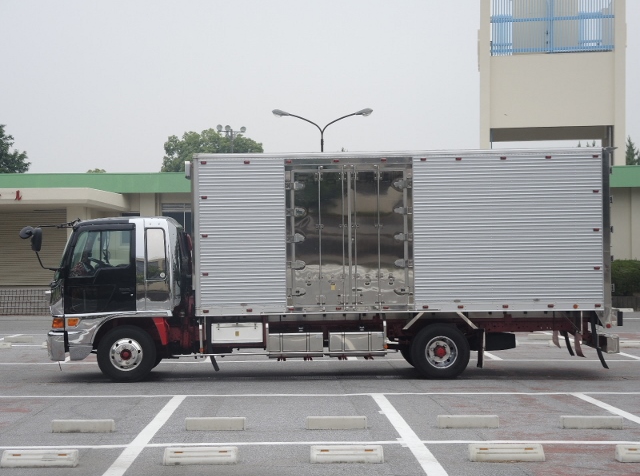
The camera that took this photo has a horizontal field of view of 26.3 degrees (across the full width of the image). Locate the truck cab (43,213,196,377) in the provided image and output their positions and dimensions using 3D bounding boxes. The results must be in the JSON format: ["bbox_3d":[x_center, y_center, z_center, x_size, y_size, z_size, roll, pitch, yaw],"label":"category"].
[{"bbox_3d":[-2.900,0.875,20.450,1.900,2.300,2.250,-1,-1,0],"label":"truck cab"}]

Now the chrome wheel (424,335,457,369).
[{"bbox_3d":[1.731,1.629,19.460,0.475,0.475,0.180,-1,-1,0],"label":"chrome wheel"}]

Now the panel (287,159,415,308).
[{"bbox_3d":[0.416,-0.016,19.340,1.777,2.130,0.080,-1,-1,0],"label":"panel"}]

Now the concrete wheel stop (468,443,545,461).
[{"bbox_3d":[1.553,1.785,11.330,0.605,0.120,0.160,0,-1,-1],"label":"concrete wheel stop"}]

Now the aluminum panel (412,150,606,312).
[{"bbox_3d":[2.673,-0.094,19.340,2.722,2.257,0.080,-1,-1,0],"label":"aluminum panel"}]

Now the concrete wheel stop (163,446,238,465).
[{"bbox_3d":[-0.973,1.773,11.140,0.605,0.120,0.160,0,-1,-2],"label":"concrete wheel stop"}]

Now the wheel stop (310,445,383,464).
[{"bbox_3d":[0.222,1.776,11.250,0.605,0.120,0.160,0,-1,-1],"label":"wheel stop"}]

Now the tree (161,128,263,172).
[{"bbox_3d":[-6.741,-1.661,85.000,6.600,10.120,6.400,0,-1,0],"label":"tree"}]

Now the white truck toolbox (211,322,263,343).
[{"bbox_3d":[-1.177,1.352,19.450,0.737,0.284,0.100,-1,-1,0],"label":"white truck toolbox"}]

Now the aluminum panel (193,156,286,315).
[{"bbox_3d":[-1.128,-0.034,19.340,1.312,2.215,0.080,-1,-1,0],"label":"aluminum panel"}]

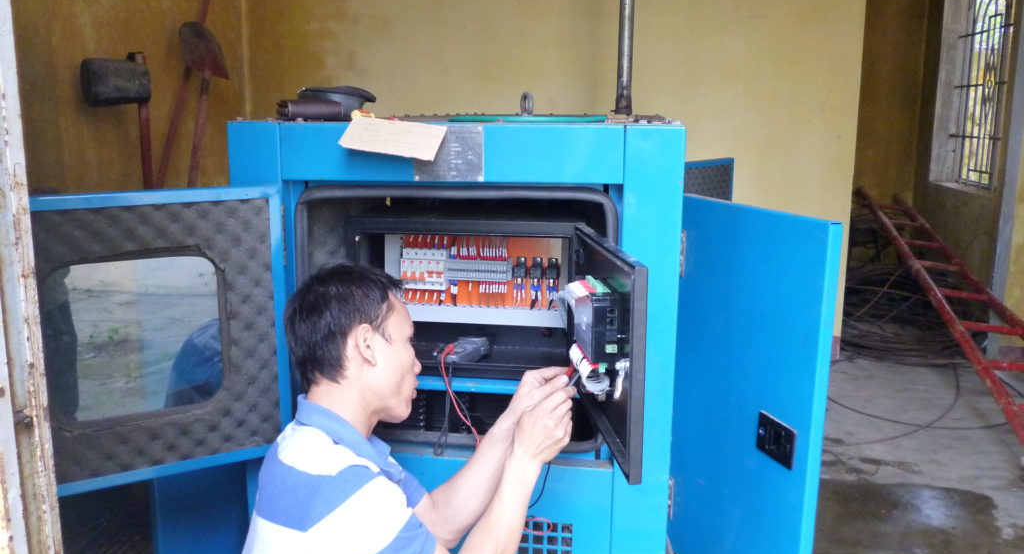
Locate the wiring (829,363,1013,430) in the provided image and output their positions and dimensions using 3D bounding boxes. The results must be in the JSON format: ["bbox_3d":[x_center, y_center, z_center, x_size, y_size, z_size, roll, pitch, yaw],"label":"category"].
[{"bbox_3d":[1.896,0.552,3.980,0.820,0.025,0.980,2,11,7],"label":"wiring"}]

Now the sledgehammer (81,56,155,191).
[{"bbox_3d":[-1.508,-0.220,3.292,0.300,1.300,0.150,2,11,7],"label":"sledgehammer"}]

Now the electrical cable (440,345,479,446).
[{"bbox_3d":[-0.098,0.218,1.511,0.075,0.200,0.070,2,11,7],"label":"electrical cable"}]

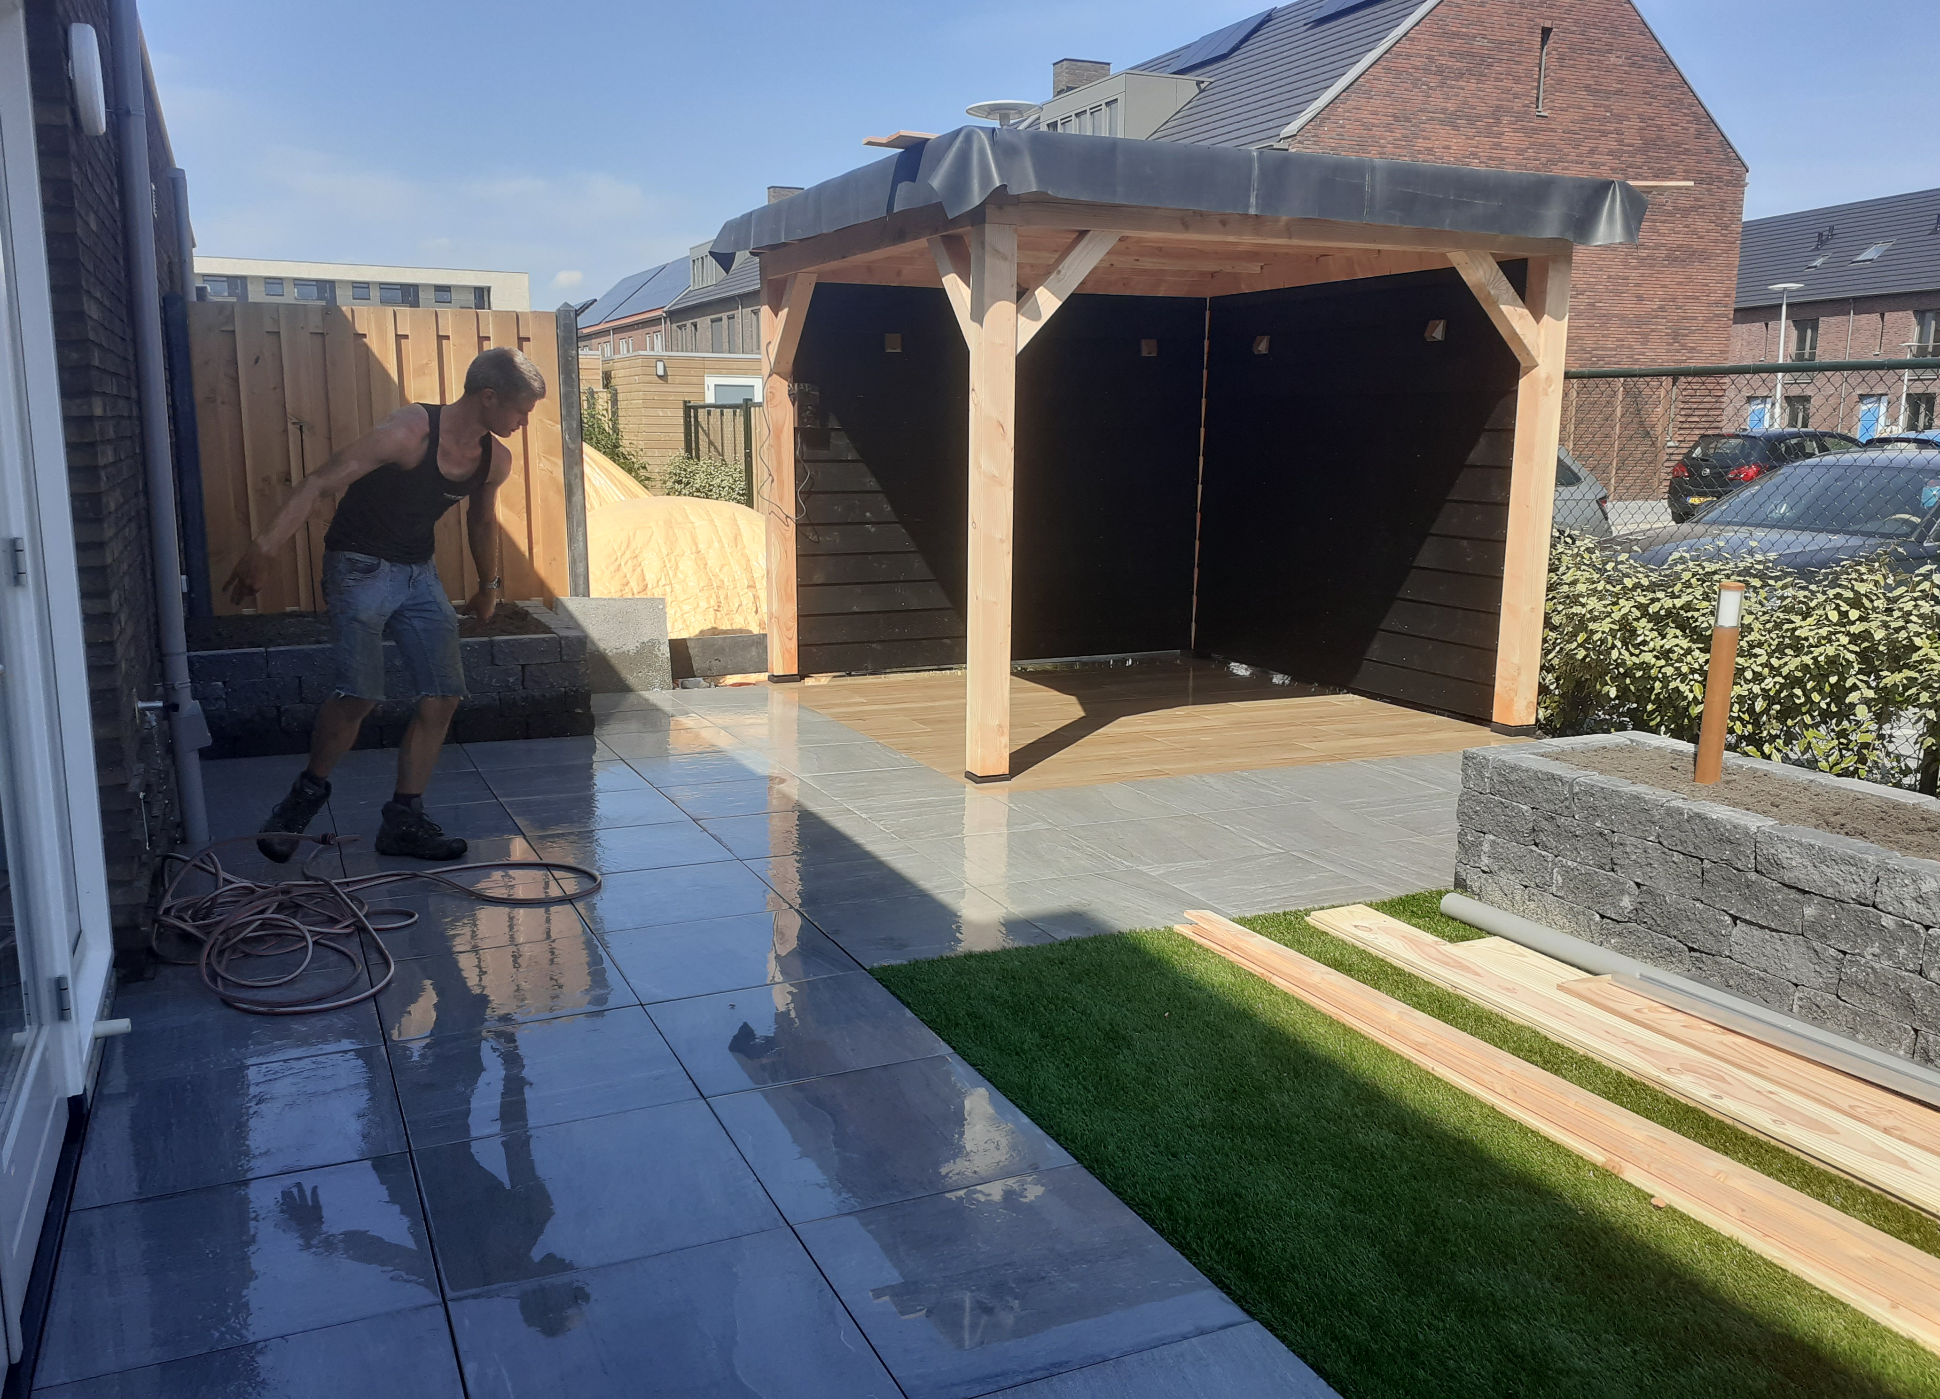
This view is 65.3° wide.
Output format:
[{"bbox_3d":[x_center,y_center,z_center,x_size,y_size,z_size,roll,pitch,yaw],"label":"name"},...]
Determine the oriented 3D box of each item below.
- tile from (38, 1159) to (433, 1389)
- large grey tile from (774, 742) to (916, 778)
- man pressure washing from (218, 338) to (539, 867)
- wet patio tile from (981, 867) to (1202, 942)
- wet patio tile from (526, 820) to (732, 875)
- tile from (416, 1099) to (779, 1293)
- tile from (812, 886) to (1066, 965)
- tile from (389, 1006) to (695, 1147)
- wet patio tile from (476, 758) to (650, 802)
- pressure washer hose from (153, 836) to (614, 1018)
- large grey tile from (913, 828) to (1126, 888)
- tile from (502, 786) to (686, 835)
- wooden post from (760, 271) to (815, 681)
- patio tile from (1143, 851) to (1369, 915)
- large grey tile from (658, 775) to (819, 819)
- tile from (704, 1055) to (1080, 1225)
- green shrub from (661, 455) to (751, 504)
[{"bbox_3d":[-1.277,0.996,2.676,0.598,0.030,0.598,-4,11,-24],"label":"tile"},{"bbox_3d":[-0.615,0.272,6.905,0.600,0.030,0.600,-4,11,-25],"label":"large grey tile"},{"bbox_3d":[-1.982,-0.317,5.139,0.700,1.700,0.750,8,12,35],"label":"man pressure washing"},{"bbox_3d":[0.403,0.647,4.750,0.600,0.030,0.600,-4,11,-25],"label":"wet patio tile"},{"bbox_3d":[-1.200,0.538,5.324,0.600,0.030,0.600,-4,11,-25],"label":"wet patio tile"},{"bbox_3d":[-0.730,0.955,2.926,0.598,0.030,0.598,-4,11,-24],"label":"tile"},{"bbox_3d":[-0.136,0.693,4.527,0.600,0.030,0.600,-4,11,-25],"label":"tile"},{"bbox_3d":[-0.983,0.861,3.464,0.598,0.030,0.598,-4,11,-24],"label":"tile"},{"bbox_3d":[-1.700,0.350,6.405,0.598,0.030,0.598,-4,11,-24],"label":"wet patio tile"},{"bbox_3d":[-1.760,0.593,4.590,1.300,0.110,1.600,-4,11,-25],"label":"pressure washer hose"},{"bbox_3d":[0.148,0.553,5.289,0.600,0.030,0.600,-4,11,-25],"label":"large grey tile"},{"bbox_3d":[-1.447,0.445,5.866,0.598,0.030,0.598,-4,11,-24],"label":"tile"},{"bbox_3d":[-1.097,-1.286,8.893,0.146,2.313,0.146,-4,11,-24],"label":"wooden post"},{"bbox_3d":[0.974,0.621,5.029,0.600,0.030,0.600,-4,11,-25],"label":"patio tile"},{"bbox_3d":[-0.888,0.408,6.110,0.600,0.030,0.600,-4,11,-25],"label":"large grey tile"},{"bbox_3d":[-0.184,0.915,3.175,0.598,0.030,0.598,-4,11,-24],"label":"tile"},{"bbox_3d":[-2.360,-1.508,13.500,0.780,1.200,0.720,-4,11,-25],"label":"green shrub"}]

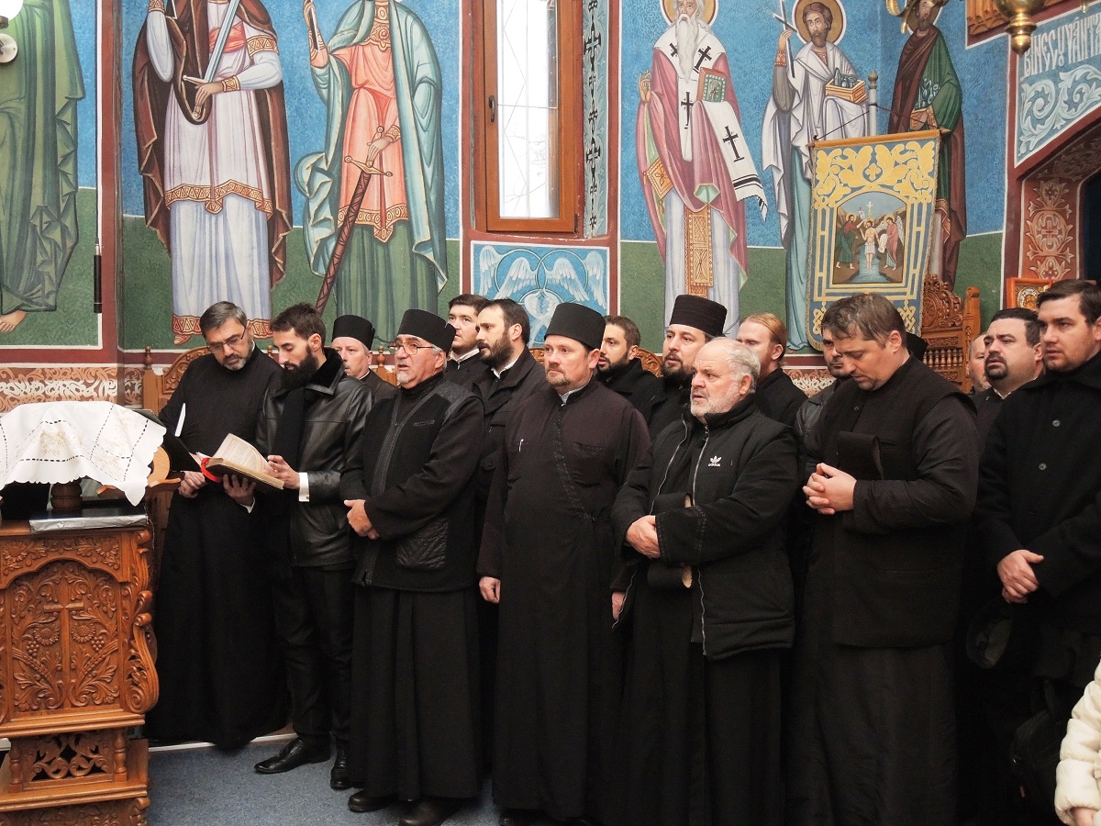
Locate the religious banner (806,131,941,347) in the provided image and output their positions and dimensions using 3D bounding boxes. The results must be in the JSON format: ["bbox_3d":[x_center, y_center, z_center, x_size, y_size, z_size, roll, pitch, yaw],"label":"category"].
[{"bbox_3d":[1.555,-0.825,5.100,0.640,1.070,0.050,5,3,20],"label":"religious banner"}]

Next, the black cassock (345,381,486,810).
[{"bbox_3d":[-0.487,0.600,3.700,0.540,1.460,0.400,3,3,41],"label":"black cassock"}]

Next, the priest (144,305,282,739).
[{"bbox_3d":[-1.330,0.440,4.200,0.580,1.750,0.440,1,3,-4],"label":"priest"}]

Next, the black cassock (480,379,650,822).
[{"bbox_3d":[0.050,0.635,3.630,0.590,1.500,0.380,2,3,24],"label":"black cassock"}]

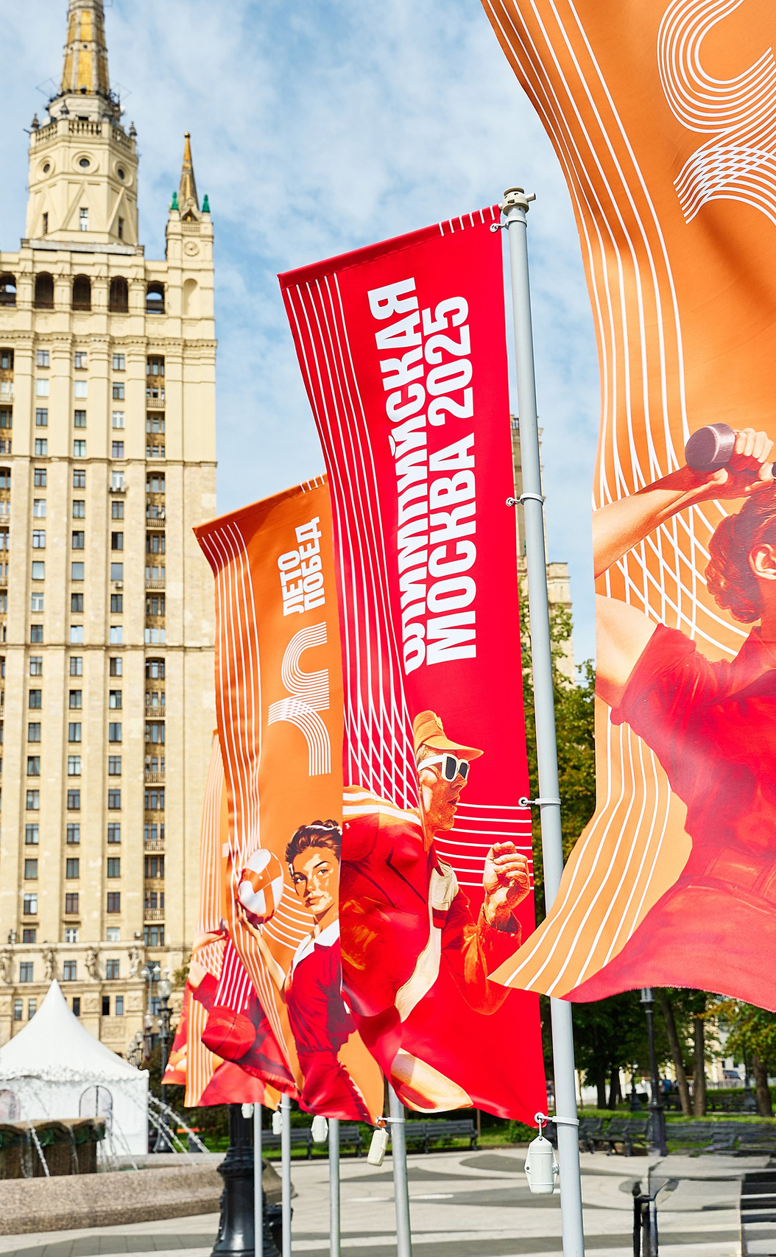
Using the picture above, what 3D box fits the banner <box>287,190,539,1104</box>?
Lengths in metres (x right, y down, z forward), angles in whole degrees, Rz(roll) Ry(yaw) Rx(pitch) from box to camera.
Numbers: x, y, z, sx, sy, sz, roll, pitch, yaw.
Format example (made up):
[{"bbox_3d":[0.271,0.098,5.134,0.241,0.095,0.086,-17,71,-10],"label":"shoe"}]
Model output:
[{"bbox_3d":[0.011,0.063,4.927,0.860,2.950,0.320,-9,-18,21],"label":"banner"}]

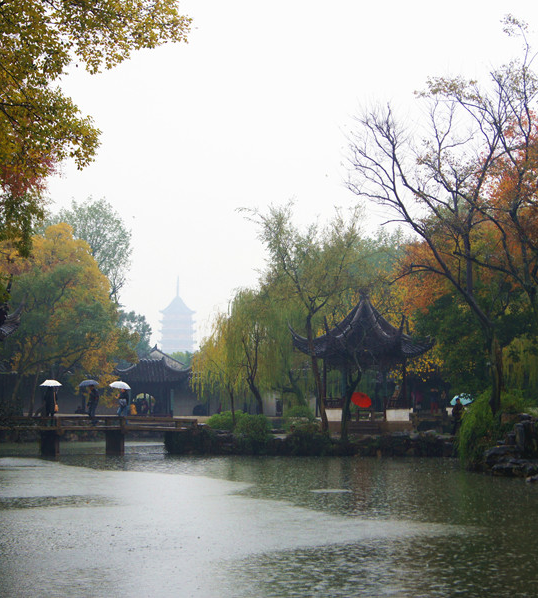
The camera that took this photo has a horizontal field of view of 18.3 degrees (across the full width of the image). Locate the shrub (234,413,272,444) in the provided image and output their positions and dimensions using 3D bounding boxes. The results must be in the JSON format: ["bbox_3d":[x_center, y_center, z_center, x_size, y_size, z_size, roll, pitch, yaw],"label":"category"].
[{"bbox_3d":[-0.693,5.462,70.303,1.601,1.383,1.450,0,-3,0],"label":"shrub"}]

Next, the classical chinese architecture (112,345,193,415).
[{"bbox_3d":[-7.733,5.605,113.000,5.540,4.800,4.200,0,-3,-9],"label":"classical chinese architecture"}]

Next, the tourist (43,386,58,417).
[{"bbox_3d":[-9.141,4.497,70.000,0.590,1.670,0.400,0,-3,6],"label":"tourist"}]

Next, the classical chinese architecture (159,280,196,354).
[{"bbox_3d":[-57.441,23.152,1050.387,30.000,74.732,30.000,0,-3,0],"label":"classical chinese architecture"}]

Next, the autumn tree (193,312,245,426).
[{"bbox_3d":[-2.129,3.111,73.442,2.500,5.044,2.400,0,-3,0],"label":"autumn tree"}]

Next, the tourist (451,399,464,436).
[{"bbox_3d":[8.204,5.146,72.825,0.400,1.672,0.550,-3,-4,41],"label":"tourist"}]

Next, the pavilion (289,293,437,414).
[{"bbox_3d":[4.387,2.792,78.500,6.660,6.380,6.000,0,-3,0],"label":"pavilion"}]

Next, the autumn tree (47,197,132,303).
[{"bbox_3d":[-14.722,0.124,138.000,7.090,17.160,7.200,0,-3,0],"label":"autumn tree"}]

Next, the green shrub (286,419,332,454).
[{"bbox_3d":[1.636,5.745,69.285,1.911,1.424,1.600,0,-3,0],"label":"green shrub"}]

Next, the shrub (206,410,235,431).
[{"bbox_3d":[-2.174,5.469,75.000,1.340,0.940,1.300,0,-3,0],"label":"shrub"}]

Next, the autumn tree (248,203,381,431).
[{"bbox_3d":[2.053,0.812,75.500,6.050,10.330,5.600,0,-3,0],"label":"autumn tree"}]

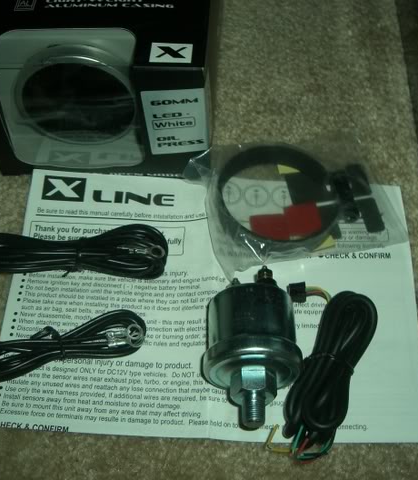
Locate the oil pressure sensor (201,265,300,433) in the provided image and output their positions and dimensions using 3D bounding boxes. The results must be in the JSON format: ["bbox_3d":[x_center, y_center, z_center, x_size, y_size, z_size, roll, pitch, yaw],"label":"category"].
[{"bbox_3d":[0.020,0.052,0.325,0.045,0.045,0.071,2,54,0],"label":"oil pressure sensor"}]

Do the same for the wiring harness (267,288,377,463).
[{"bbox_3d":[0.057,0.062,0.337,0.034,0.016,0.089,19,60,10],"label":"wiring harness"}]

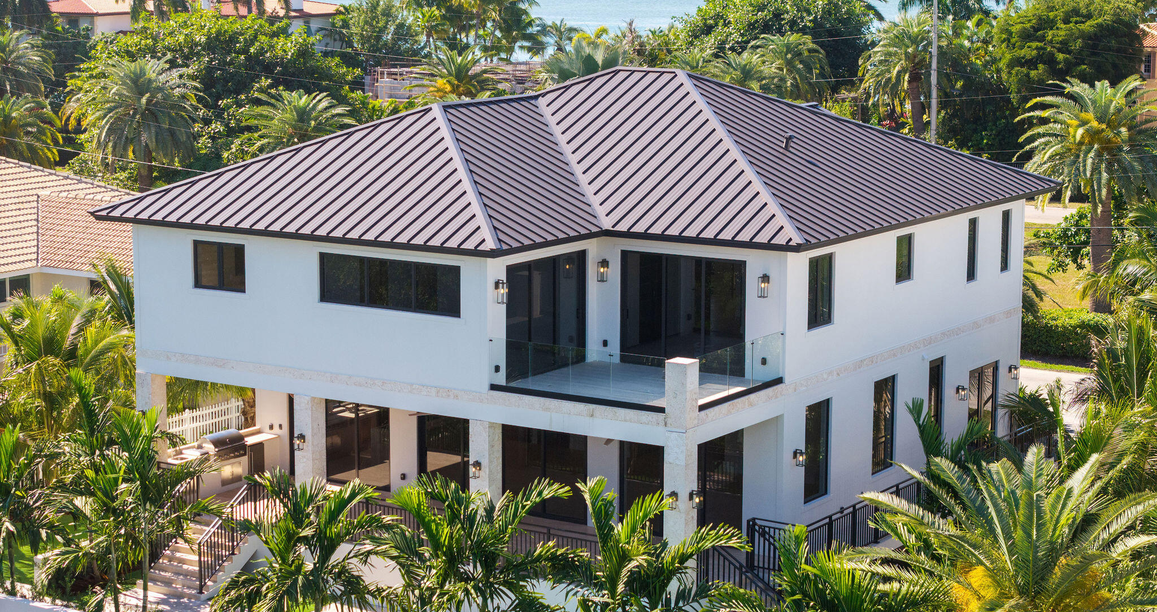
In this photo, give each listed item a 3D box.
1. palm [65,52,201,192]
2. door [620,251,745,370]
[{"bbox_3d":[-20.875,-7.258,110.229,6.474,8.994,6.474,-2,9,-11],"label":"palm"},{"bbox_3d":[2.287,0.146,50.548,3.133,2.507,0.150,6,11,33],"label":"door"}]

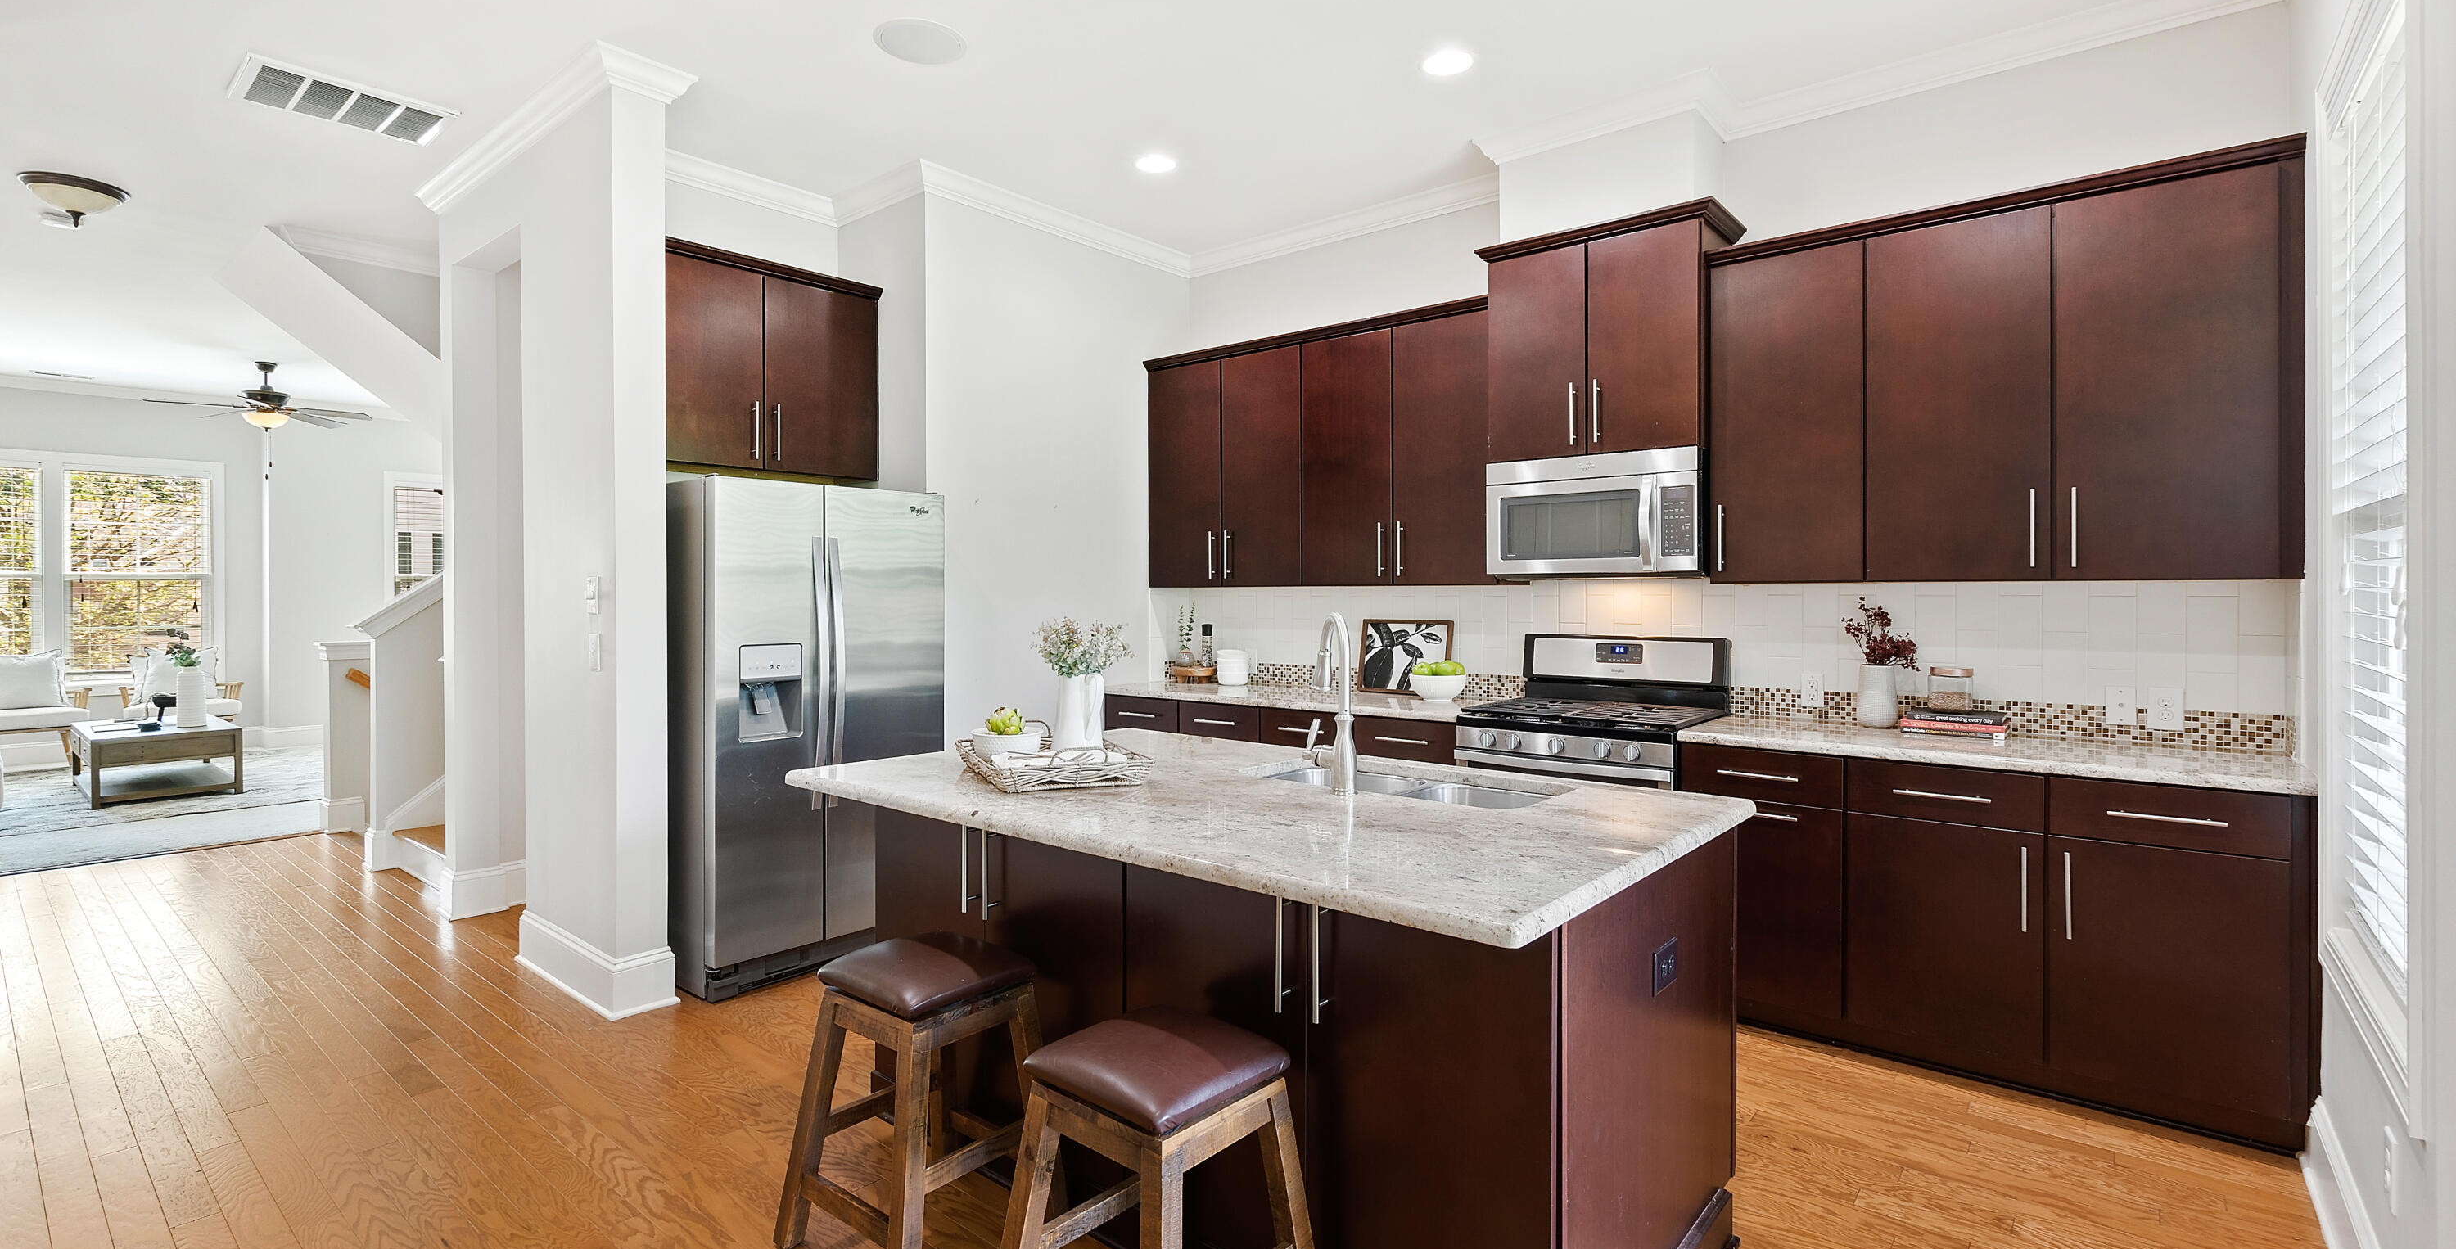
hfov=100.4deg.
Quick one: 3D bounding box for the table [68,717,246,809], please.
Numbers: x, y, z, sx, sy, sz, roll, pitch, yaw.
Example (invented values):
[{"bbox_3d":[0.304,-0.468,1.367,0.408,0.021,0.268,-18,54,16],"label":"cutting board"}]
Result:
[{"bbox_3d":[-7.611,0.948,7.268,1.362,0.450,0.699,1,1,40],"label":"table"}]

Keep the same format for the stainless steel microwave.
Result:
[{"bbox_3d":[1.445,-0.401,3.908,0.784,0.433,0.430,1,1,41],"label":"stainless steel microwave"}]

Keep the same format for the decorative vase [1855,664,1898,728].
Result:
[{"bbox_3d":[2.052,0.219,3.228,0.120,0.195,0.120,1,1,40],"label":"decorative vase"}]

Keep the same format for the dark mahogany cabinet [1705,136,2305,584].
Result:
[{"bbox_3d":[2.314,-0.694,3.194,1.430,1.128,0.365,1,1,41],"label":"dark mahogany cabinet"}]

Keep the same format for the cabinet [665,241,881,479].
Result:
[{"bbox_3d":[-1.955,-1.037,4.151,0.340,0.833,0.991,1,1,40],"label":"cabinet"}]

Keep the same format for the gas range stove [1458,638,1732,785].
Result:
[{"bbox_3d":[1.320,0.657,3.728,0.777,1.202,0.674,1,1,40],"label":"gas range stove"}]

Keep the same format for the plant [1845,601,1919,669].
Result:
[{"bbox_3d":[2.061,0.030,3.228,0.205,0.212,0.155,1,1,40],"label":"plant"}]

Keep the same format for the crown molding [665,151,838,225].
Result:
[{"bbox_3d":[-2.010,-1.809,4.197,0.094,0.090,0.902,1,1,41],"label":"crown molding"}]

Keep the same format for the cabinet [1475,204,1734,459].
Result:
[{"bbox_3d":[1.452,-1.023,3.877,0.853,0.808,0.455,1,1,41],"label":"cabinet"}]

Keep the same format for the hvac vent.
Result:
[{"bbox_3d":[-3.124,-1.836,3.625,0.427,0.031,0.548,1,1,40],"label":"hvac vent"}]

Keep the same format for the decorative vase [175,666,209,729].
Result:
[{"bbox_3d":[-7.248,0.510,7.158,0.146,0.400,0.146,1,1,41],"label":"decorative vase"}]

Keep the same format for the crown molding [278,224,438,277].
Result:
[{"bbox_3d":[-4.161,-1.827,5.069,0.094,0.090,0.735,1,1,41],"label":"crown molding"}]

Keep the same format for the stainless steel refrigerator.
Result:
[{"bbox_3d":[-1.684,0.375,3.972,0.790,1.751,0.897,1,1,41],"label":"stainless steel refrigerator"}]

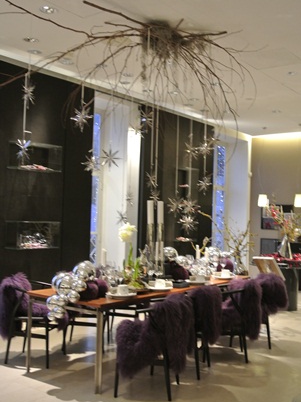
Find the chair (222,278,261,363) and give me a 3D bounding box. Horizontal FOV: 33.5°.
[{"bbox_3d":[0.838,1.256,5.301,0.584,0.795,0.554,1,-2,4],"label":"chair"}]

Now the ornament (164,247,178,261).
[{"bbox_3d":[0.249,0.645,6.091,0.181,0.181,0.181,1,-2,0],"label":"ornament"}]

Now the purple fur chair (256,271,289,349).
[{"bbox_3d":[1.249,1.281,5.887,0.614,0.795,0.564,1,-2,9],"label":"purple fur chair"}]

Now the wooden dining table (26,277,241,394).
[{"bbox_3d":[0.023,1.274,5.436,0.945,0.735,2.648,0,-2,38],"label":"wooden dining table"}]

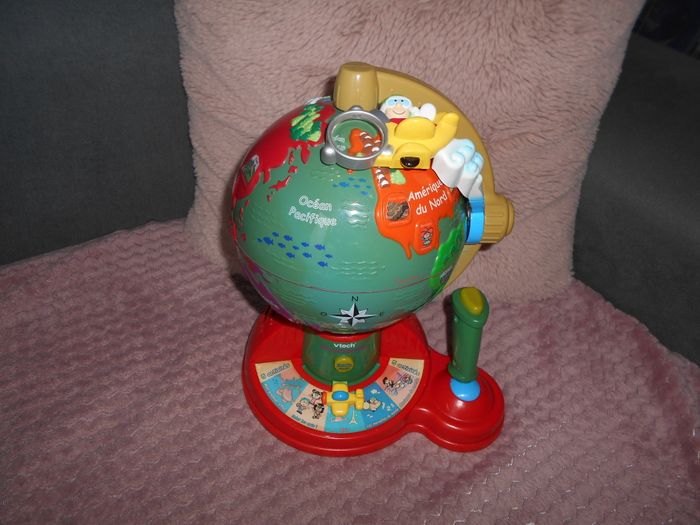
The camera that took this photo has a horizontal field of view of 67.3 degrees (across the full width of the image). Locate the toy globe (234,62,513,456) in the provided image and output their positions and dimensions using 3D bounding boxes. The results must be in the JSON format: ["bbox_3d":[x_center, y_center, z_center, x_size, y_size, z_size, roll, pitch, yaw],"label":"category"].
[{"bbox_3d":[0.028,-0.011,0.486,0.286,0.341,0.221,-1,42,-4],"label":"toy globe"}]

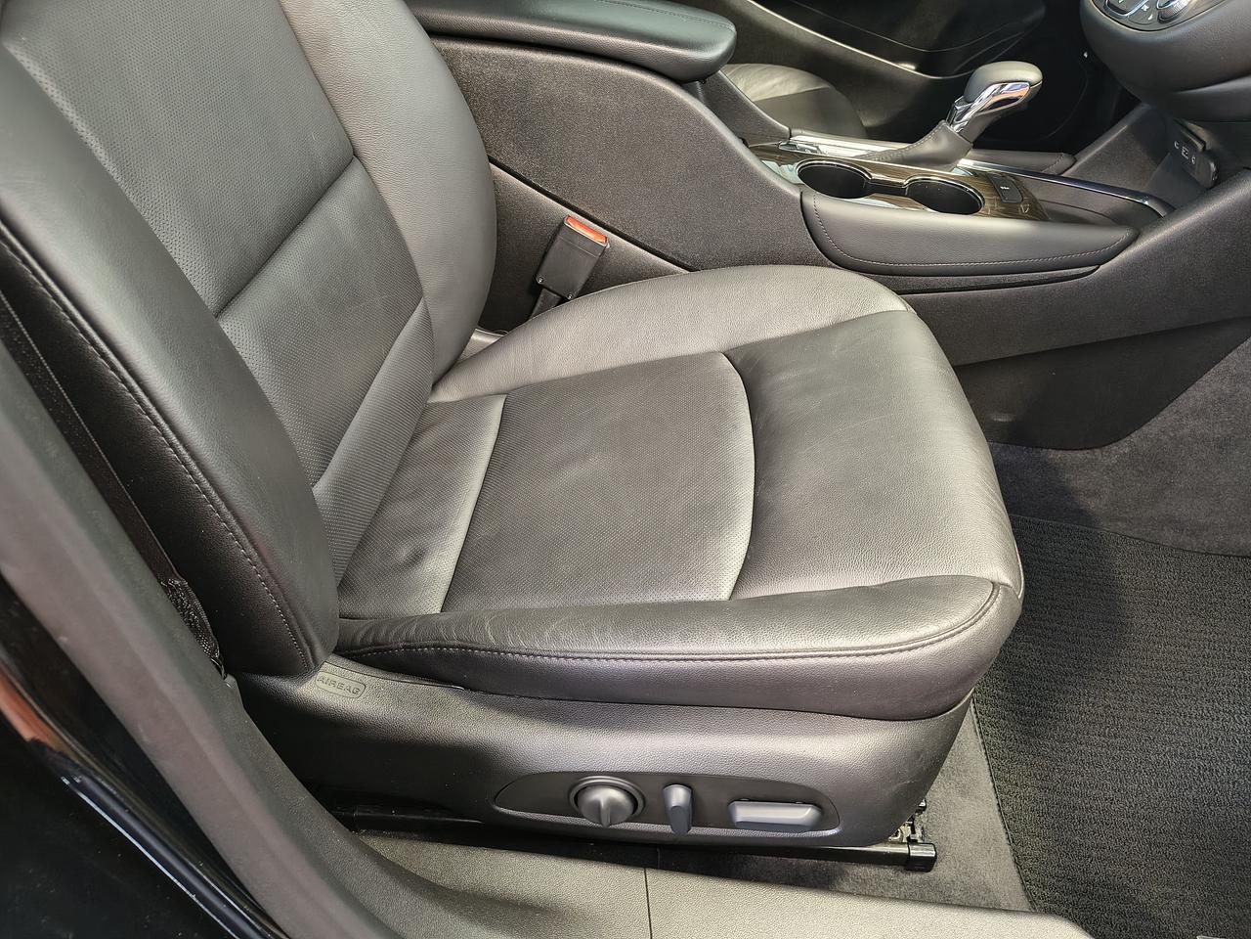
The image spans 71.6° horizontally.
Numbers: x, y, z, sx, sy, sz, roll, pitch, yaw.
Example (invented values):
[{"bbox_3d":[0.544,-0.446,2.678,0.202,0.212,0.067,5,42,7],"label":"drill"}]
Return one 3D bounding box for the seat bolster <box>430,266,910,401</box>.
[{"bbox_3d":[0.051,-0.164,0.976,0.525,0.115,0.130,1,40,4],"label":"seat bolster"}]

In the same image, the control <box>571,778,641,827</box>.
[{"bbox_3d":[-0.015,0.266,0.690,0.052,0.050,0.027,7,36,-1],"label":"control"}]

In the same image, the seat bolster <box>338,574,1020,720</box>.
[{"bbox_3d":[0.028,0.118,0.680,0.515,0.118,0.115,1,40,4],"label":"seat bolster"}]

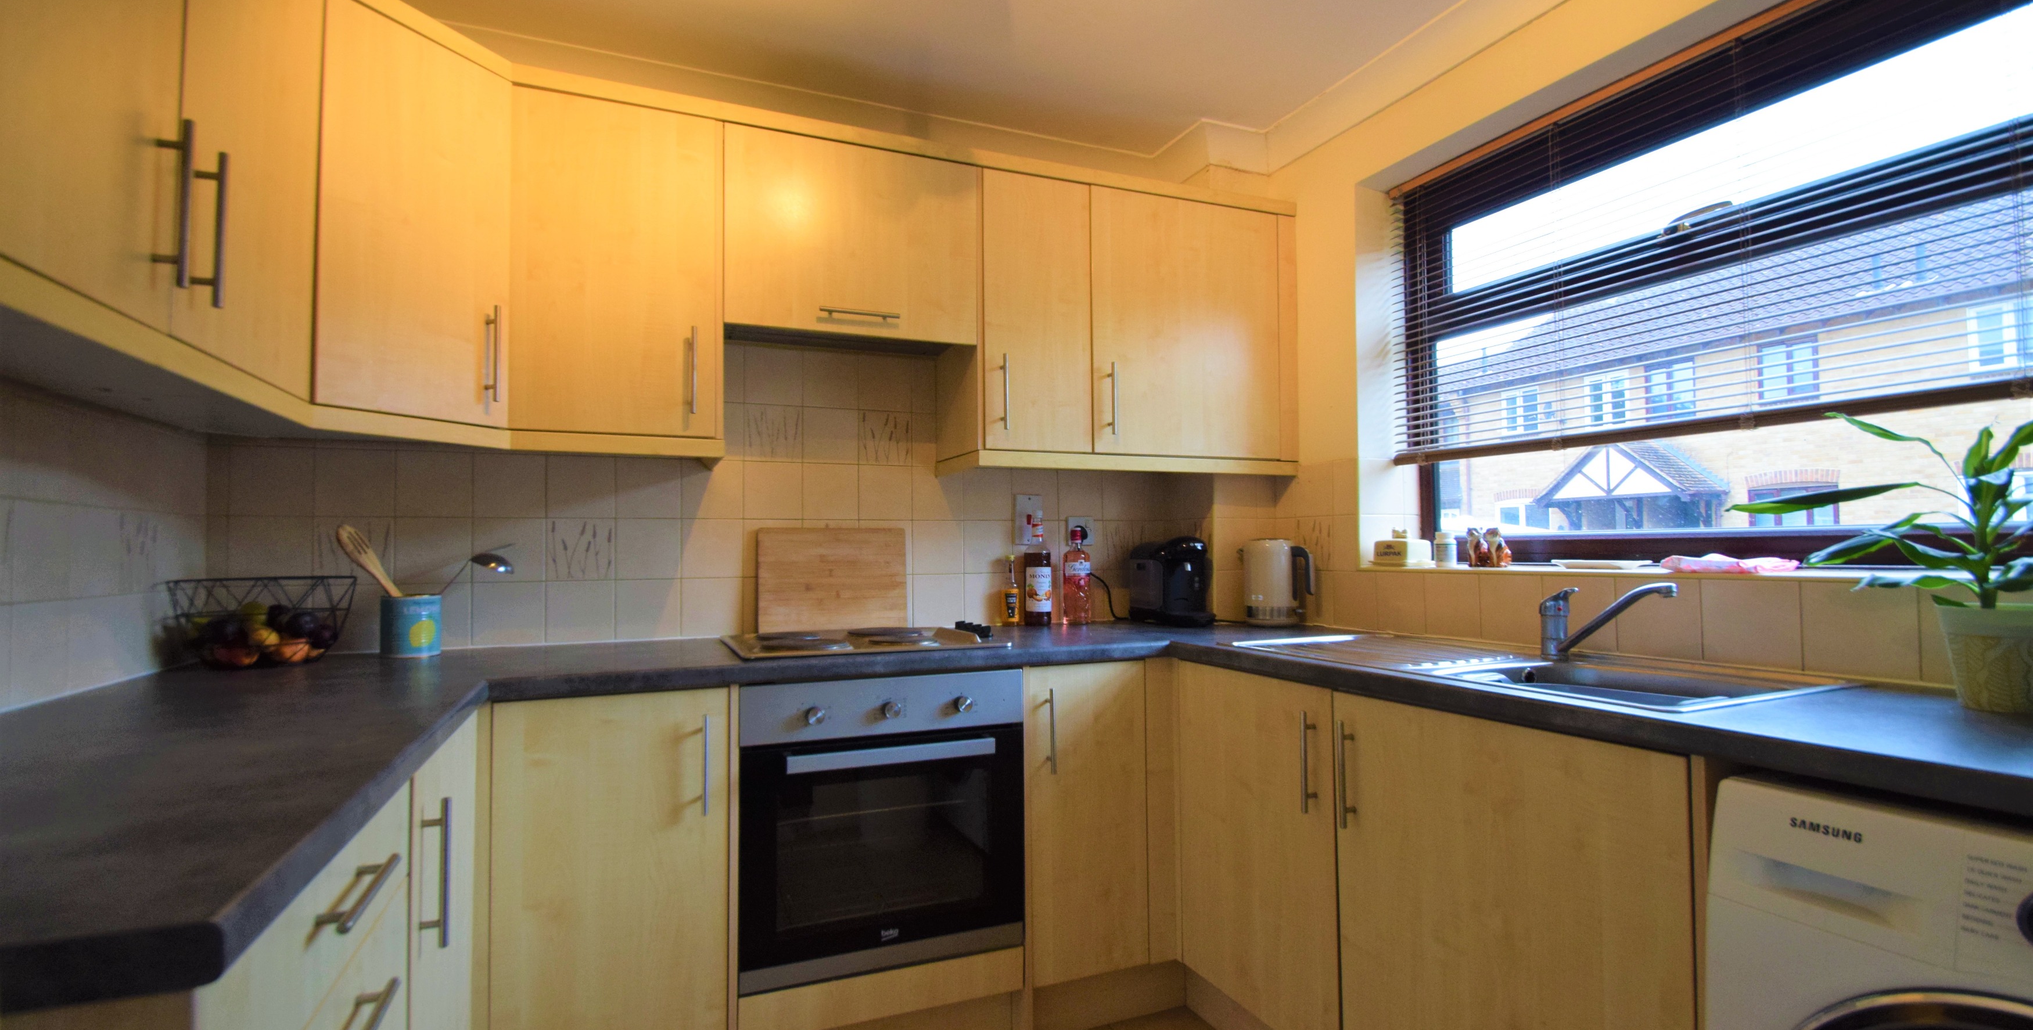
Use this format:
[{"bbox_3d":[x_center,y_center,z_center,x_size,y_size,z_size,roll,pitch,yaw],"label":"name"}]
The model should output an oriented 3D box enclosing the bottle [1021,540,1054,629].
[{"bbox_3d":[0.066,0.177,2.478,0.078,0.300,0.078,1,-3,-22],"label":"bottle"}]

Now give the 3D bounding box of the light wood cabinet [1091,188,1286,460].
[{"bbox_3d":[0.418,-0.505,2.490,0.599,0.714,0.350,1,-3,-22],"label":"light wood cabinet"}]

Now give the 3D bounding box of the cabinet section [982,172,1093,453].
[{"bbox_3d":[-0.003,-0.514,2.334,0.305,0.717,0.338,1,-3,-22],"label":"cabinet section"}]

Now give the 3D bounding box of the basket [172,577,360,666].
[{"bbox_3d":[-1.525,0.224,1.721,0.275,0.166,0.275,1,-3,-22],"label":"basket"}]

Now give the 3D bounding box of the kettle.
[{"bbox_3d":[0.727,0.191,2.399,0.215,0.250,0.158,-2,-3,27],"label":"kettle"}]

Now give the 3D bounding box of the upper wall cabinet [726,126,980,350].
[{"bbox_3d":[-0.434,-0.642,2.149,0.595,0.456,0.340,1,-3,-22],"label":"upper wall cabinet"}]

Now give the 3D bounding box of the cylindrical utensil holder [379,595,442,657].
[{"bbox_3d":[-1.344,0.245,1.887,0.110,0.136,0.110,1,-3,-22],"label":"cylindrical utensil holder"}]

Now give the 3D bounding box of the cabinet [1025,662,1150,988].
[{"bbox_3d":[0.073,0.713,2.204,0.295,0.702,0.560,1,-3,-22],"label":"cabinet"}]

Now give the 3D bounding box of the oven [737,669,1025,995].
[{"bbox_3d":[-0.359,0.654,2.003,0.595,0.598,0.535,1,-3,-22],"label":"oven"}]

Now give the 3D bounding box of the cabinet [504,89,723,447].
[{"bbox_3d":[-0.903,-0.517,1.958,0.410,0.714,0.350,1,-3,-22],"label":"cabinet"}]

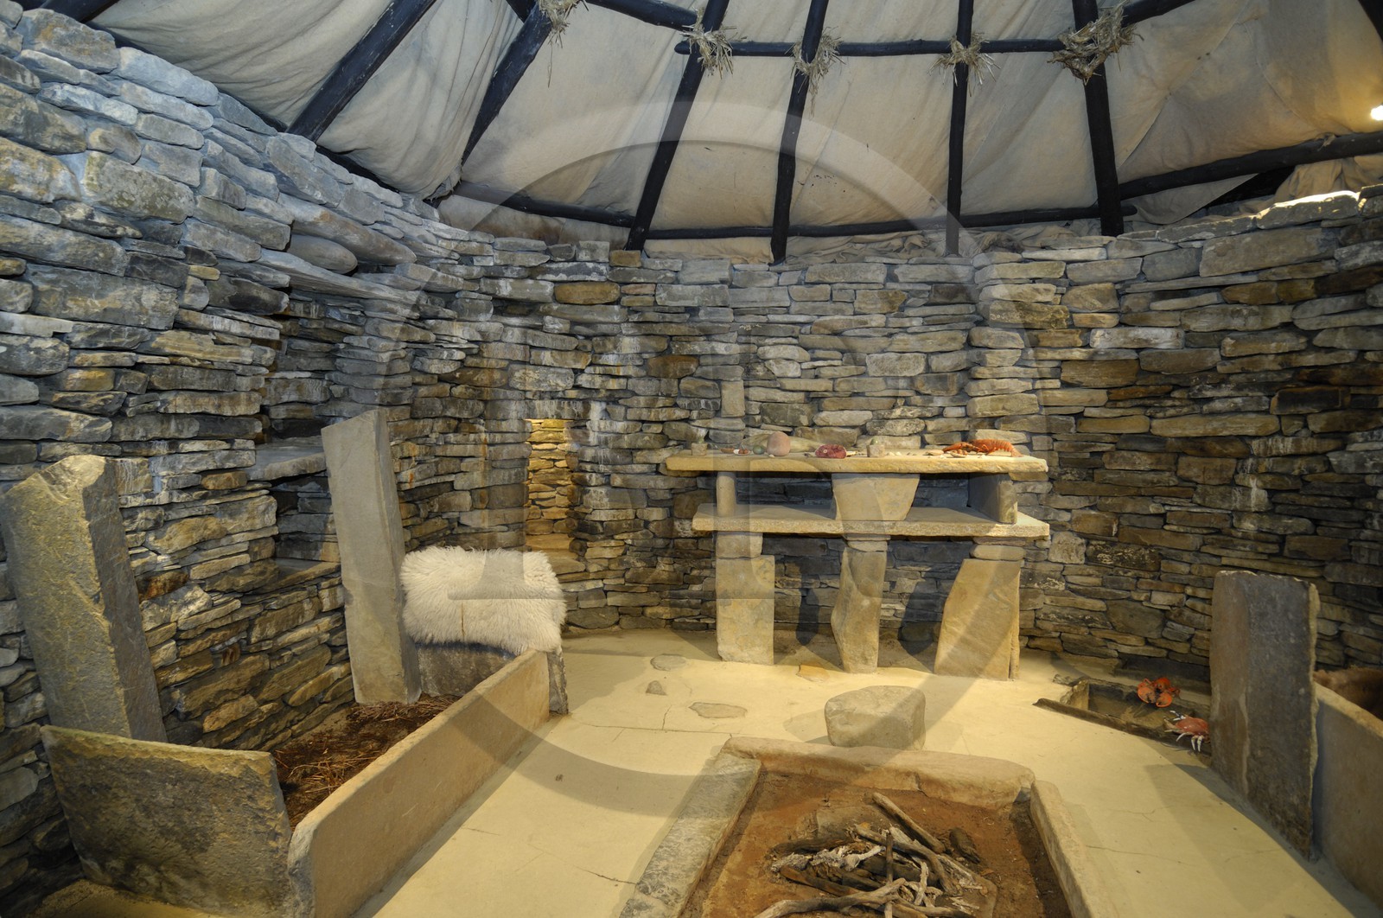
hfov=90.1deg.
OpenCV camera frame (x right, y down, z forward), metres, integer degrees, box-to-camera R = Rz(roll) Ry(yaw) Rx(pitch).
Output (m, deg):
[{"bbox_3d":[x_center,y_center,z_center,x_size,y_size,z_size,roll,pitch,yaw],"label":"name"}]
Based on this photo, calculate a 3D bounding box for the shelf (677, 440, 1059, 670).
[{"bbox_3d":[0.964,0.595,4.326,2.150,1.220,0.600,0,2,12],"label":"shelf"}]

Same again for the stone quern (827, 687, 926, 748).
[{"bbox_3d":[0.835,1.153,3.197,0.440,0.190,0.310,0,2,8],"label":"stone quern"}]

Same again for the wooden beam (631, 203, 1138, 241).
[{"bbox_3d":[1.201,-1.559,4.510,3.145,0.075,0.075,0,2,9],"label":"wooden beam"}]

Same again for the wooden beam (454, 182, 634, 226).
[{"bbox_3d":[-0.939,-1.618,4.500,1.275,0.085,0.085,-1,2,-23],"label":"wooden beam"}]

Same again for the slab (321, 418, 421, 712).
[{"bbox_3d":[-1.555,0.495,3.383,0.270,1.440,0.130,-6,1,11],"label":"slab"}]

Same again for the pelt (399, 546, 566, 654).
[{"bbox_3d":[-1.045,0.708,3.470,0.800,0.470,0.260,0,2,11],"label":"pelt"}]

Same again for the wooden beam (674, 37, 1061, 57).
[{"bbox_3d":[0.993,-2.255,3.787,2.171,0.068,0.068,1,3,3],"label":"wooden beam"}]

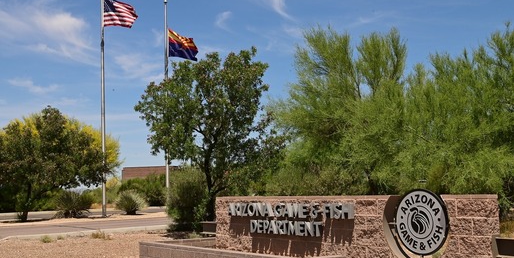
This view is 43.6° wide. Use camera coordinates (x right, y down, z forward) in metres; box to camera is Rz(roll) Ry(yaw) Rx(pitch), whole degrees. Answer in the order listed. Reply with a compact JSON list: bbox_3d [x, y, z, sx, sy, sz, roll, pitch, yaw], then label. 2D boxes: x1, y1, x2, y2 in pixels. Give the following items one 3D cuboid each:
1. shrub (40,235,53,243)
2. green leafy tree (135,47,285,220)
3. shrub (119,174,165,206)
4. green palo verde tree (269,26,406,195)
[{"bbox_3d":[-6.100,3.173,18.607,0.348,0.229,0.330,0,-5,-18],"label":"shrub"},{"bbox_3d":[-1.633,0.313,20.558,4.738,6.001,4.600,-1,-5,-5],"label":"green leafy tree"},{"bbox_3d":[-9.413,5.053,52.784,3.946,2.619,3.500,-1,-5,-10],"label":"shrub"},{"bbox_3d":[2.787,-0.137,22.595,4.856,7.134,4.900,-2,-5,7],"label":"green palo verde tree"}]

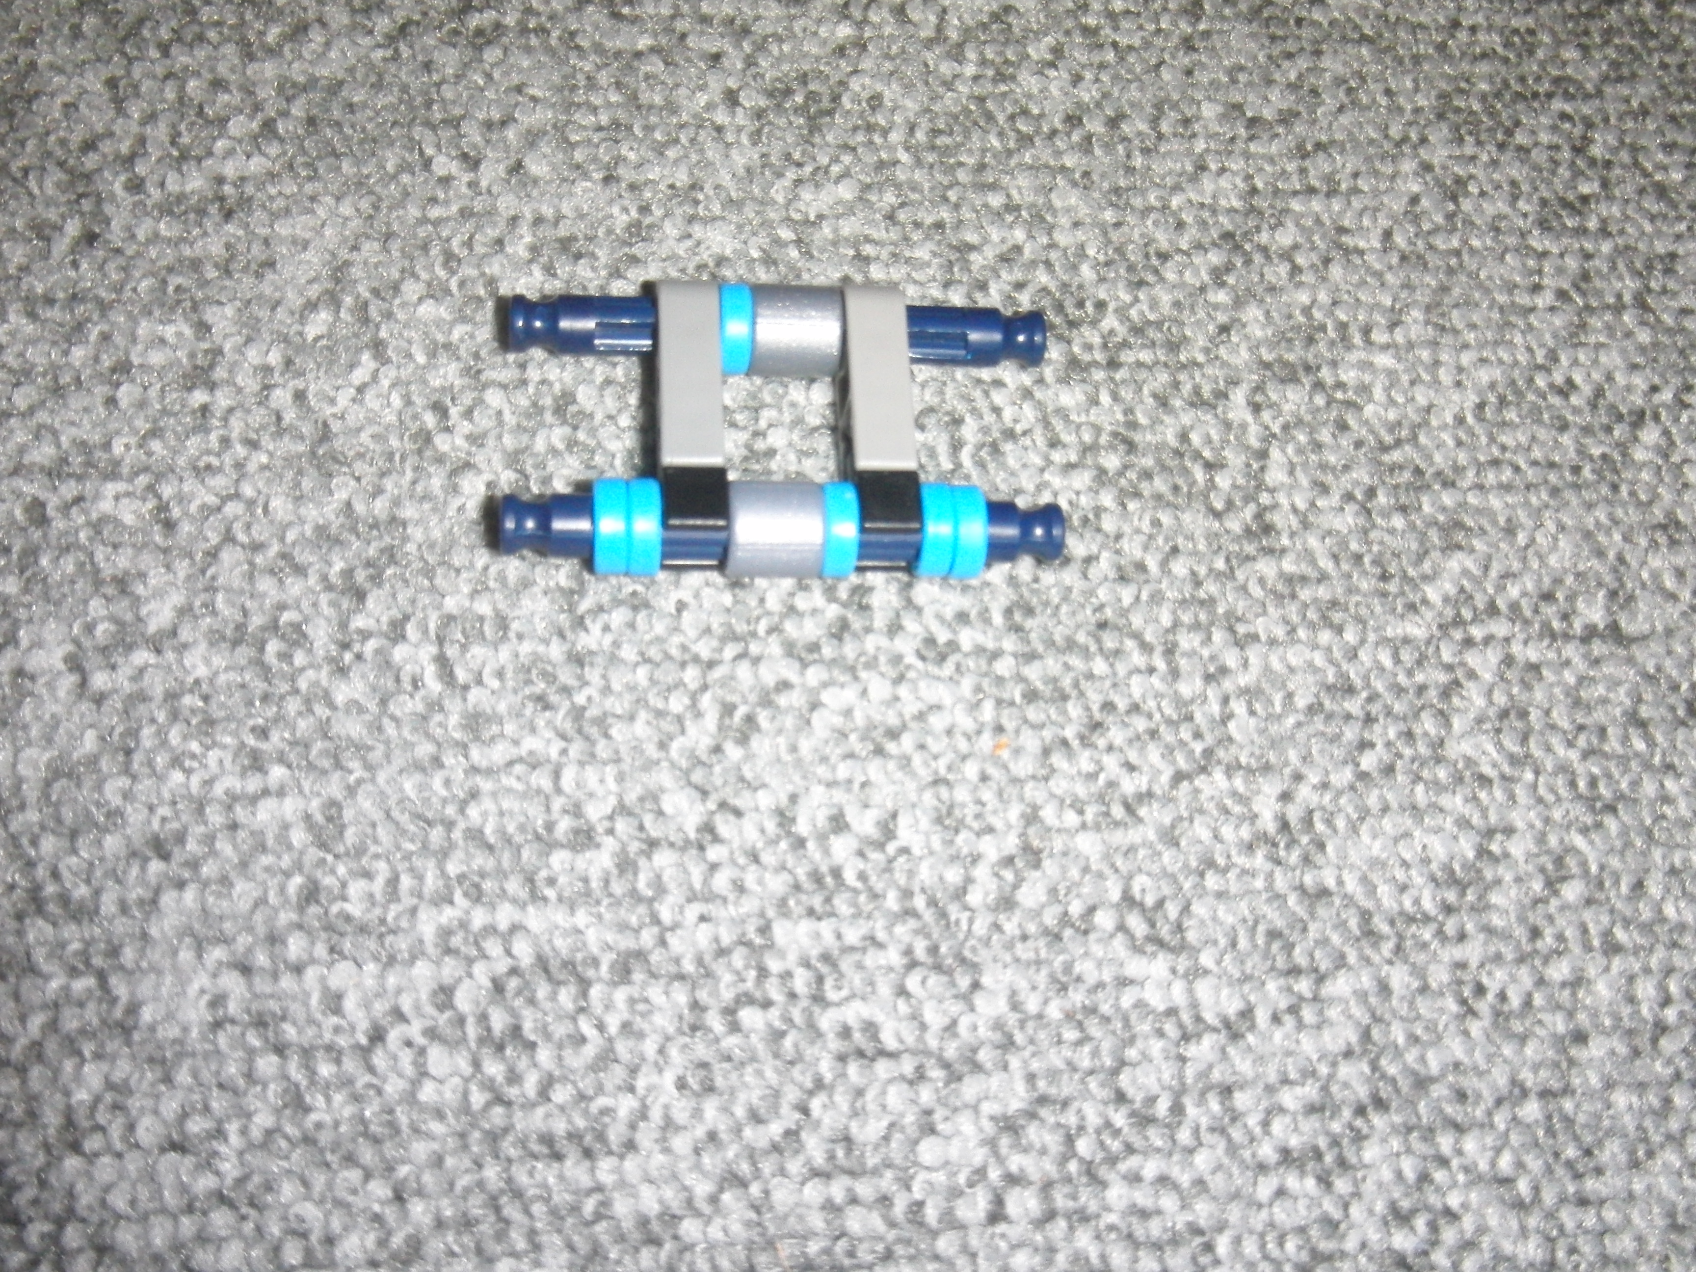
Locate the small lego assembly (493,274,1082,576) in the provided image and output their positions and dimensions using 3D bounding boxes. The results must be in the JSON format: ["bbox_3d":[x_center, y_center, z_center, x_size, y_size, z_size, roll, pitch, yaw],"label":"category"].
[{"bbox_3d":[-0.006,-0.021,0.185,0.054,0.010,0.032,0,66,-8],"label":"small lego assembly"}]

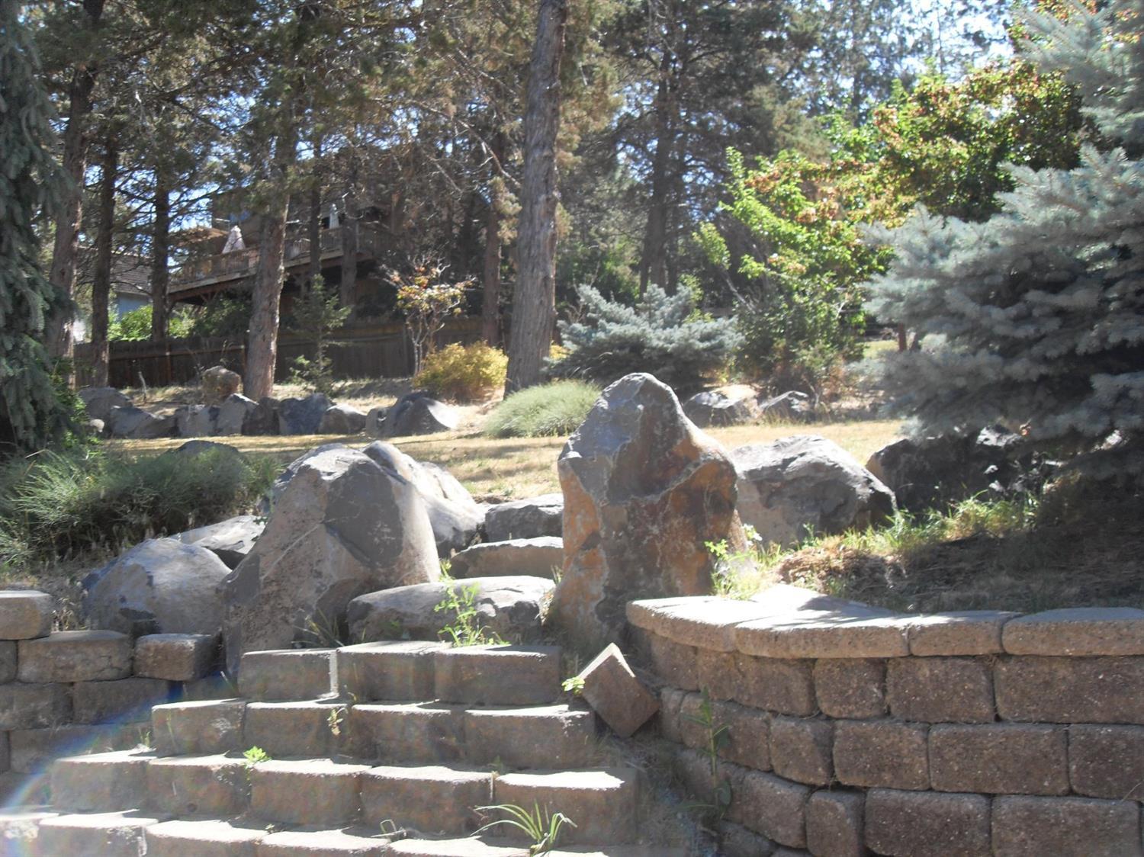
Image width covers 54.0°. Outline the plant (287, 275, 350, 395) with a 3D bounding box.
[{"bbox_3d":[-3.729,-1.372,16.500,0.932,1.746,0.900,1,-4,0],"label":"plant"}]

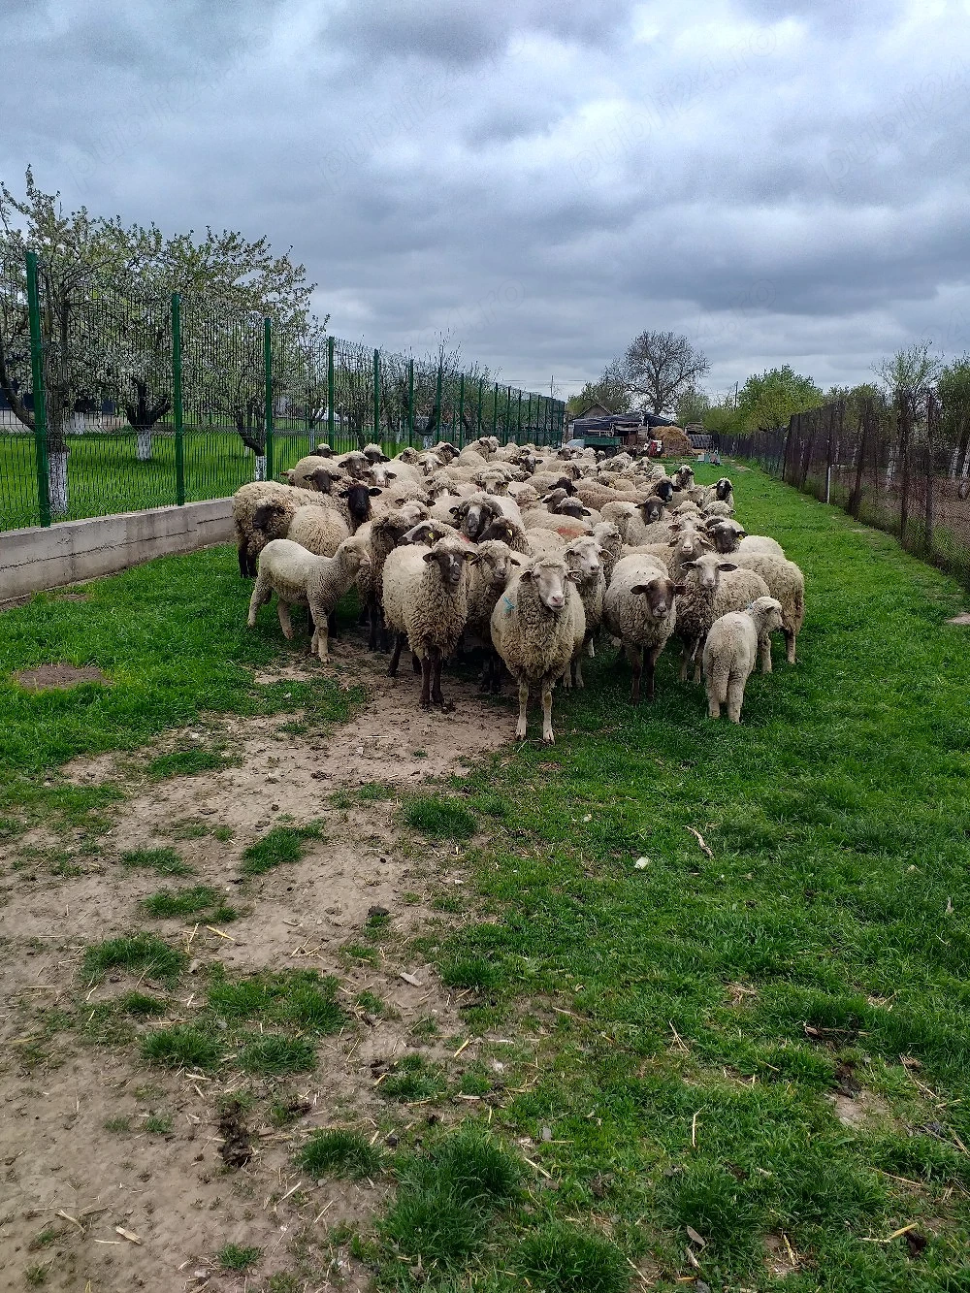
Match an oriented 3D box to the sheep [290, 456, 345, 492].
[{"bbox_3d":[-1.409,-1.231,8.635,0.440,0.820,1.000,-3,13,-17],"label":"sheep"}]

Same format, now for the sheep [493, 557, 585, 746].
[{"bbox_3d":[0.258,-0.033,4.735,0.460,0.860,0.980,2,12,3],"label":"sheep"}]

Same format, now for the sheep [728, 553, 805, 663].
[{"bbox_3d":[1.610,-0.321,6.497,1.080,0.780,0.420,4,13,11],"label":"sheep"}]

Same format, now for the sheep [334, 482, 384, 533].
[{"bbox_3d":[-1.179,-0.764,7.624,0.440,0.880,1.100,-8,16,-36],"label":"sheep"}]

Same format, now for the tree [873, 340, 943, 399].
[{"bbox_3d":[10.423,-5.679,24.000,1.900,3.800,1.900,1,12,0],"label":"tree"}]

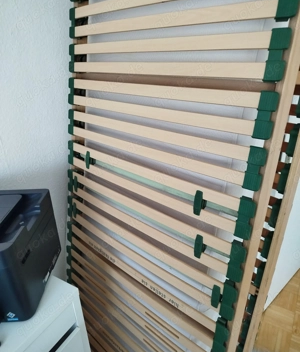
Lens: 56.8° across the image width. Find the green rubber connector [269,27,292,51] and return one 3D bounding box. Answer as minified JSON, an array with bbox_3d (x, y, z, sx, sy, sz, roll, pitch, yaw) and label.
[{"bbox_3d":[0.302,-0.315,0.645,0.042,0.045,0.026,19,22,39],"label":"green rubber connector"}]

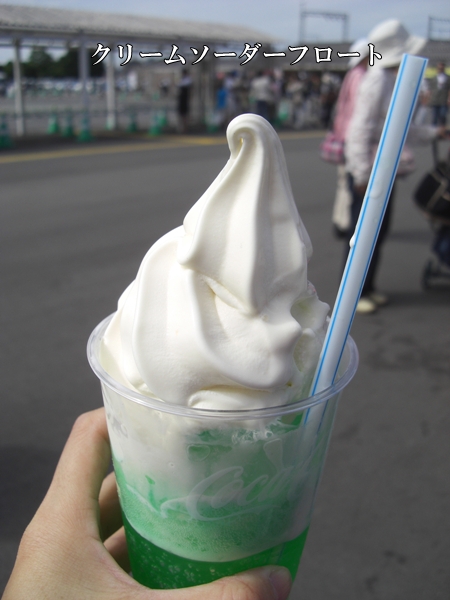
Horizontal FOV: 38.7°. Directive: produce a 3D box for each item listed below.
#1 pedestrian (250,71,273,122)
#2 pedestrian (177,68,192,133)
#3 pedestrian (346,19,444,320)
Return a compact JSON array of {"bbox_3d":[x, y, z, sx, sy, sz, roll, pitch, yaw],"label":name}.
[{"bbox_3d":[1.146,-5.855,18.837,0.540,1.670,0.360,6,19,13],"label":"pedestrian"},{"bbox_3d":[-1.075,-5.338,17.223,0.360,1.630,0.440,-5,20,-21],"label":"pedestrian"},{"bbox_3d":[0.938,-0.718,3.612,0.500,1.590,0.450,4,19,12],"label":"pedestrian"}]

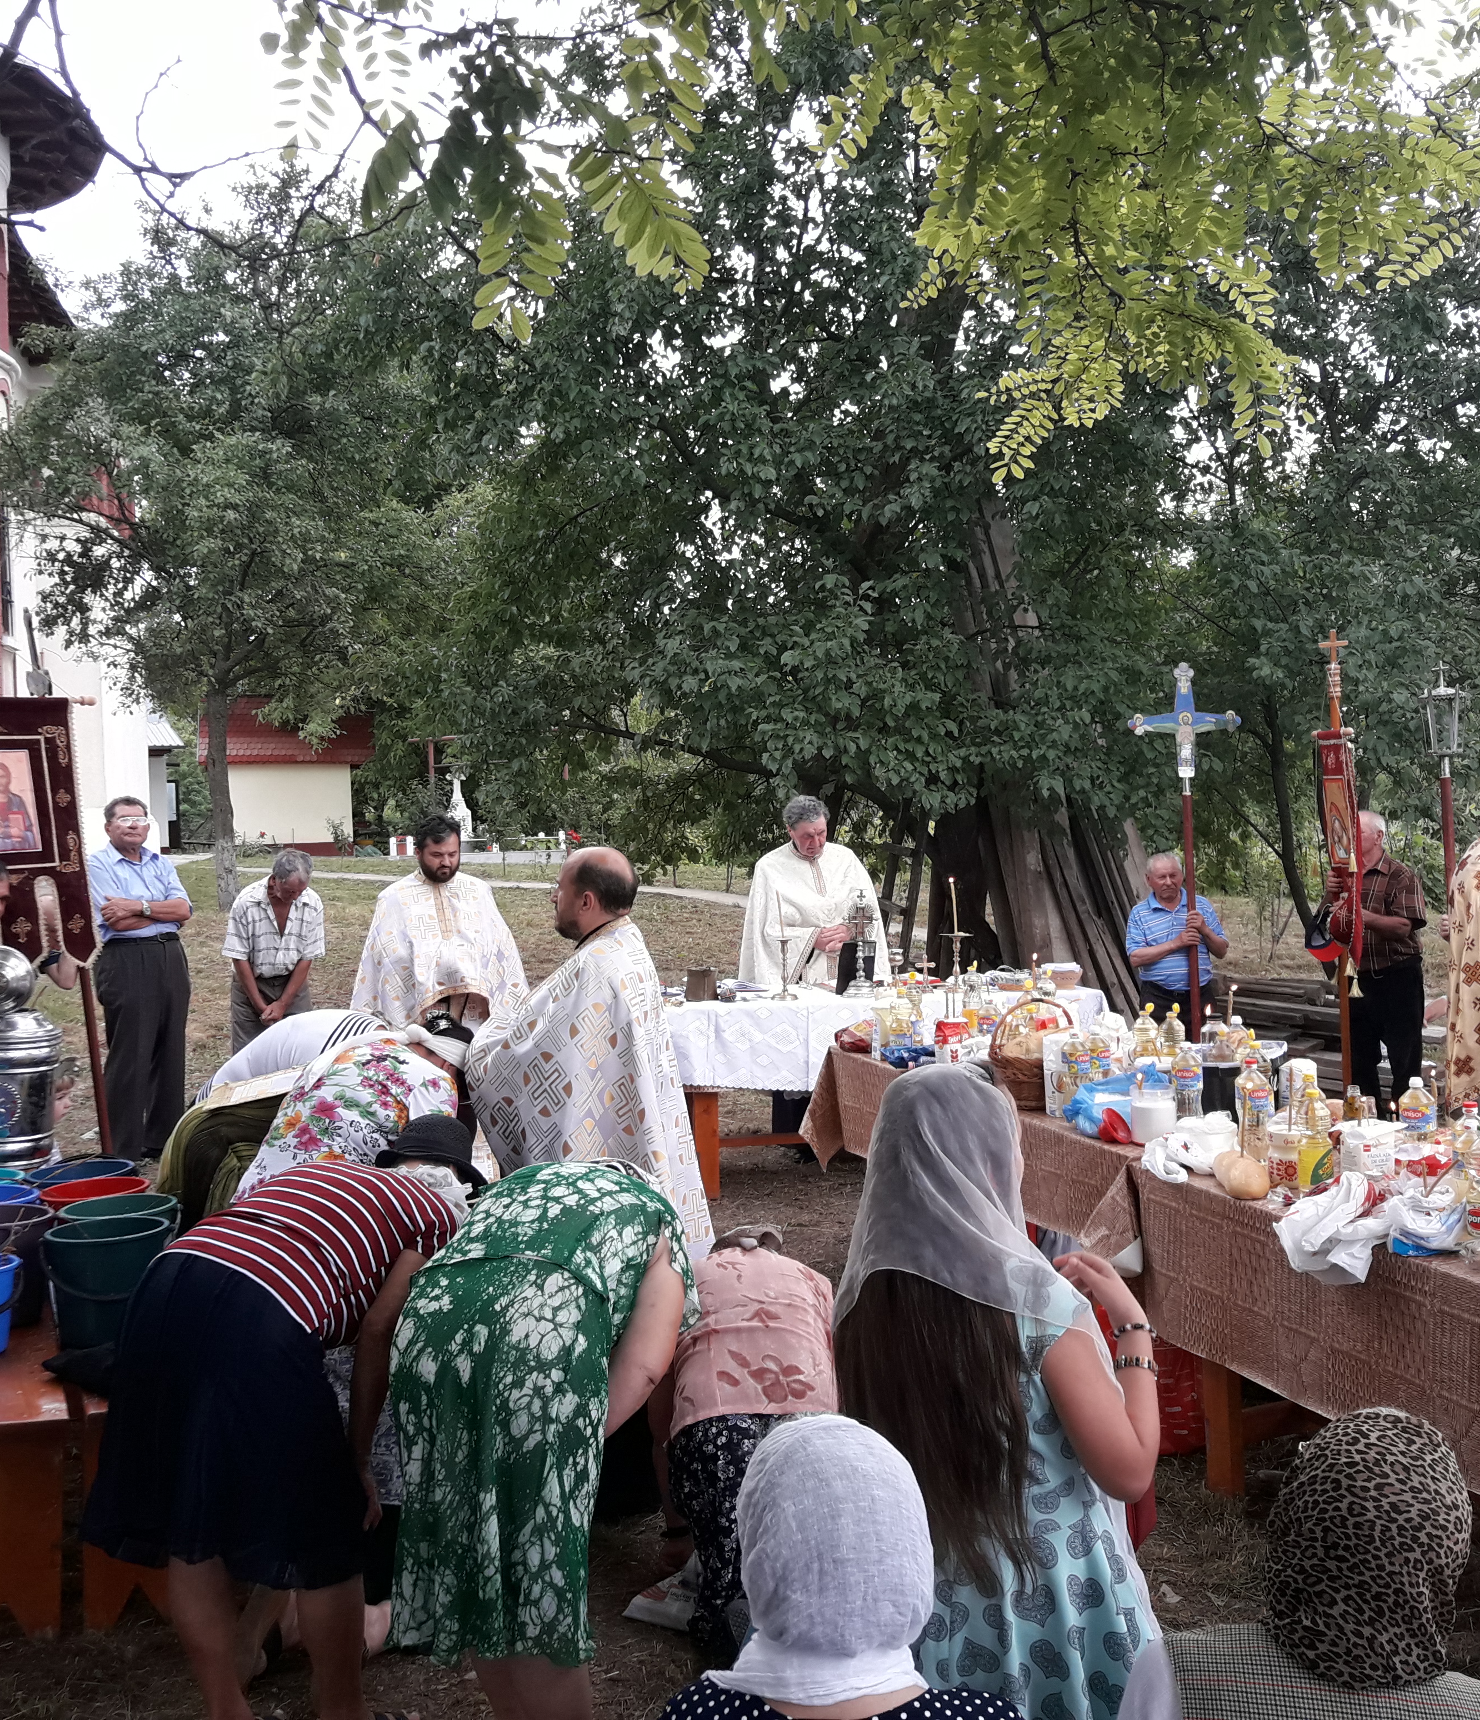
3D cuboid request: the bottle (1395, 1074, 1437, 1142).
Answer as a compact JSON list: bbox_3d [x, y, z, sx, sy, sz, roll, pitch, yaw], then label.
[{"bbox_3d":[1.606,0.654,4.380,0.081,0.275,0.081,0,2,18],"label":"bottle"}]

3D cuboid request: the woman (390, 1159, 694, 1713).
[{"bbox_3d":[-0.300,1.068,3.300,0.470,1.070,0.770,0,2,18],"label":"woman"}]

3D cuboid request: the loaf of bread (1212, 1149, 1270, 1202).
[{"bbox_3d":[1.218,0.774,4.530,0.105,0.080,0.240,0,2,-3],"label":"loaf of bread"}]

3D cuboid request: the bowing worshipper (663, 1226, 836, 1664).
[{"bbox_3d":[0.030,1.230,4.165,0.460,0.720,0.900,0,2,2],"label":"bowing worshipper"}]

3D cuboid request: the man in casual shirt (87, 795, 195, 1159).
[{"bbox_3d":[-2.915,0.560,9.050,0.530,1.750,0.360,-1,2,-25],"label":"man in casual shirt"}]

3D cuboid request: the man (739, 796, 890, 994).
[{"bbox_3d":[0.341,0.566,8.980,0.740,1.730,0.480,0,2,-9],"label":"man"}]

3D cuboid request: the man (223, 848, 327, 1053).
[{"bbox_3d":[-2.372,0.708,9.526,0.500,1.500,0.380,0,2,-6],"label":"man"}]

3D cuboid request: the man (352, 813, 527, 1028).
[{"bbox_3d":[-1.189,0.653,7.350,0.700,1.700,0.500,-1,2,-14],"label":"man"}]

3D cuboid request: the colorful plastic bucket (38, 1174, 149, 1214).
[{"bbox_3d":[-1.712,1.005,4.930,0.275,0.255,0.275,-1,2,0],"label":"colorful plastic bucket"}]

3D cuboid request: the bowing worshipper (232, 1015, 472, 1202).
[{"bbox_3d":[-1.009,0.980,4.870,0.820,1.150,0.500,-1,2,-37],"label":"bowing worshipper"}]

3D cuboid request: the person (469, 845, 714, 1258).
[{"bbox_3d":[-0.360,0.800,4.580,0.600,1.650,0.660,0,1,13],"label":"person"}]

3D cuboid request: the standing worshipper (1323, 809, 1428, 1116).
[{"bbox_3d":[2.686,0.613,7.800,0.400,1.680,0.470,-1,1,-30],"label":"standing worshipper"}]

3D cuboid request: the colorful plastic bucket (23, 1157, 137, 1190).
[{"bbox_3d":[-1.805,0.980,5.080,0.275,0.255,0.275,-1,2,0],"label":"colorful plastic bucket"}]

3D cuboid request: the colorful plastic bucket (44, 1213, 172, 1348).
[{"bbox_3d":[-1.488,0.999,4.370,0.290,0.265,0.285,-1,2,-19],"label":"colorful plastic bucket"}]

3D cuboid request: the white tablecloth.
[{"bbox_3d":[0.590,0.790,8.570,2.000,0.390,0.900,-1,2,-10],"label":"white tablecloth"}]

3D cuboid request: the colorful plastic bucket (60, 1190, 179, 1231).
[{"bbox_3d":[-1.515,0.940,4.520,0.295,0.240,0.295,-1,1,-24],"label":"colorful plastic bucket"}]

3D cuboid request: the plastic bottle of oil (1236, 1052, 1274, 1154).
[{"bbox_3d":[1.248,0.621,4.500,0.083,0.275,0.083,0,2,12],"label":"plastic bottle of oil"}]

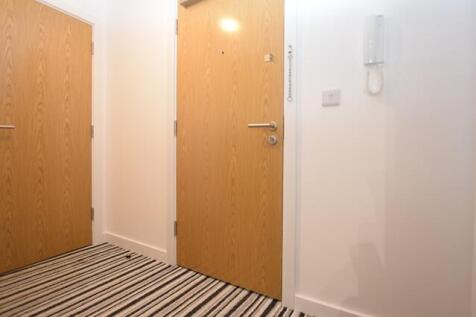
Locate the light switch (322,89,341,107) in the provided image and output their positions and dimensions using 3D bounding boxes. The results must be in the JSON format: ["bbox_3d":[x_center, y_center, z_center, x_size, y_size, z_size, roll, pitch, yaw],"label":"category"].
[{"bbox_3d":[0.472,-0.305,1.202,0.085,0.083,0.010,1,1,32],"label":"light switch"}]

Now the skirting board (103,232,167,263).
[{"bbox_3d":[-0.903,0.767,2.063,0.838,0.091,0.018,1,1,32],"label":"skirting board"}]

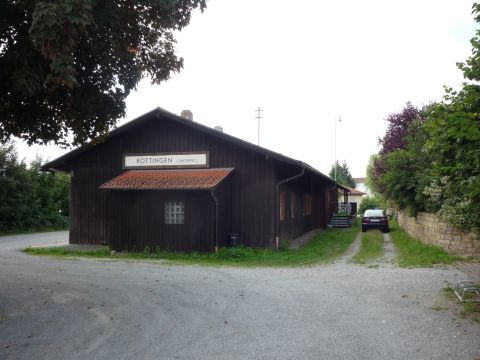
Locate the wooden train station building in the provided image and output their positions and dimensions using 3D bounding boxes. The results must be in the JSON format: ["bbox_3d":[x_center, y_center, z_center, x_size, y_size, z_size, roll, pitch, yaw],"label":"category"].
[{"bbox_3d":[0.899,0.365,29.189,11.688,5.808,28.656,-1,-3,17],"label":"wooden train station building"}]

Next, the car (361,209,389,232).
[{"bbox_3d":[8.995,2.672,29.424,1.700,1.440,4.200,-1,-3,17],"label":"car"}]

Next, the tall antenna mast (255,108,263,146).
[{"bbox_3d":[1.350,-3.650,31.200,0.550,3.000,0.150,0,-3,2],"label":"tall antenna mast"}]

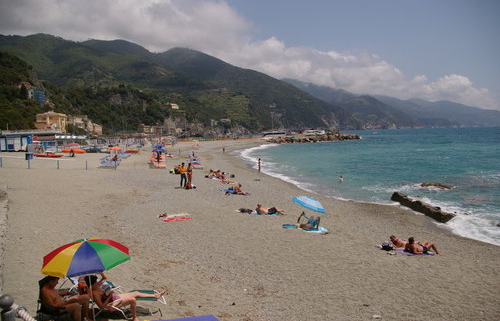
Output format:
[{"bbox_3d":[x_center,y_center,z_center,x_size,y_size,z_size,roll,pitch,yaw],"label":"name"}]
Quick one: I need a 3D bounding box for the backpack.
[{"bbox_3d":[5.145,3.242,14.100,0.420,0.260,0.280,-2,5,-18],"label":"backpack"}]

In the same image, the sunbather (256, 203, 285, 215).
[{"bbox_3d":[1.092,2.533,19.500,1.500,0.500,0.500,0,5,7],"label":"sunbather"}]

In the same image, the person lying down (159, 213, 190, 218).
[{"bbox_3d":[-3.611,2.650,18.000,1.650,0.270,0.500,-3,4,-16],"label":"person lying down"}]

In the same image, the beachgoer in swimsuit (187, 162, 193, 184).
[{"bbox_3d":[-4.389,1.016,27.200,0.360,1.650,0.480,-4,6,-37],"label":"beachgoer in swimsuit"}]

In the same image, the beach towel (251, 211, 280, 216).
[{"bbox_3d":[0.854,2.865,20.000,1.650,0.080,0.800,-1,5,0],"label":"beach towel"}]

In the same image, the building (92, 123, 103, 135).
[{"bbox_3d":[-107.795,-22.478,265.000,5.600,7.600,4.800,-5,7,-43],"label":"building"}]

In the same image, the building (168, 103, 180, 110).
[{"bbox_3d":[-88.023,-63.025,440.000,9.500,7.000,7.500,-3,6,-30],"label":"building"}]

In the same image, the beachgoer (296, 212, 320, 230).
[{"bbox_3d":[2.628,2.740,16.700,1.100,0.720,0.550,1,5,20],"label":"beachgoer"}]

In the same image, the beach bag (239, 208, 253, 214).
[{"bbox_3d":[-0.241,2.734,20.100,0.700,0.300,0.400,-1,5,0],"label":"beach bag"}]

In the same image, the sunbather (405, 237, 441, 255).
[{"bbox_3d":[6.201,3.056,13.400,1.220,0.600,0.580,0,5,7],"label":"sunbather"}]

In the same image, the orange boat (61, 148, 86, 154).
[{"bbox_3d":[-28.168,-1.440,60.000,3.500,0.850,2.600,-1,5,0],"label":"orange boat"}]

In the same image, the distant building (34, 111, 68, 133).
[{"bbox_3d":[-83.446,-16.226,158.000,8.500,9.000,8.500,2,6,30],"label":"distant building"}]

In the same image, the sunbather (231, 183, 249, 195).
[{"bbox_3d":[-0.709,1.930,25.300,1.100,0.750,0.600,4,7,41],"label":"sunbather"}]

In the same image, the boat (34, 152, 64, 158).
[{"bbox_3d":[-27.584,-0.673,51.500,4.000,0.750,1.600,0,5,11],"label":"boat"}]

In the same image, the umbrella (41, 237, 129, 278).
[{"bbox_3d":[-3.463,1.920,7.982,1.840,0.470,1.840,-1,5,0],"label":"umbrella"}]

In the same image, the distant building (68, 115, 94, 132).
[{"bbox_3d":[-65.171,-14.310,145.000,9.700,6.800,8.500,-2,5,-14],"label":"distant building"}]

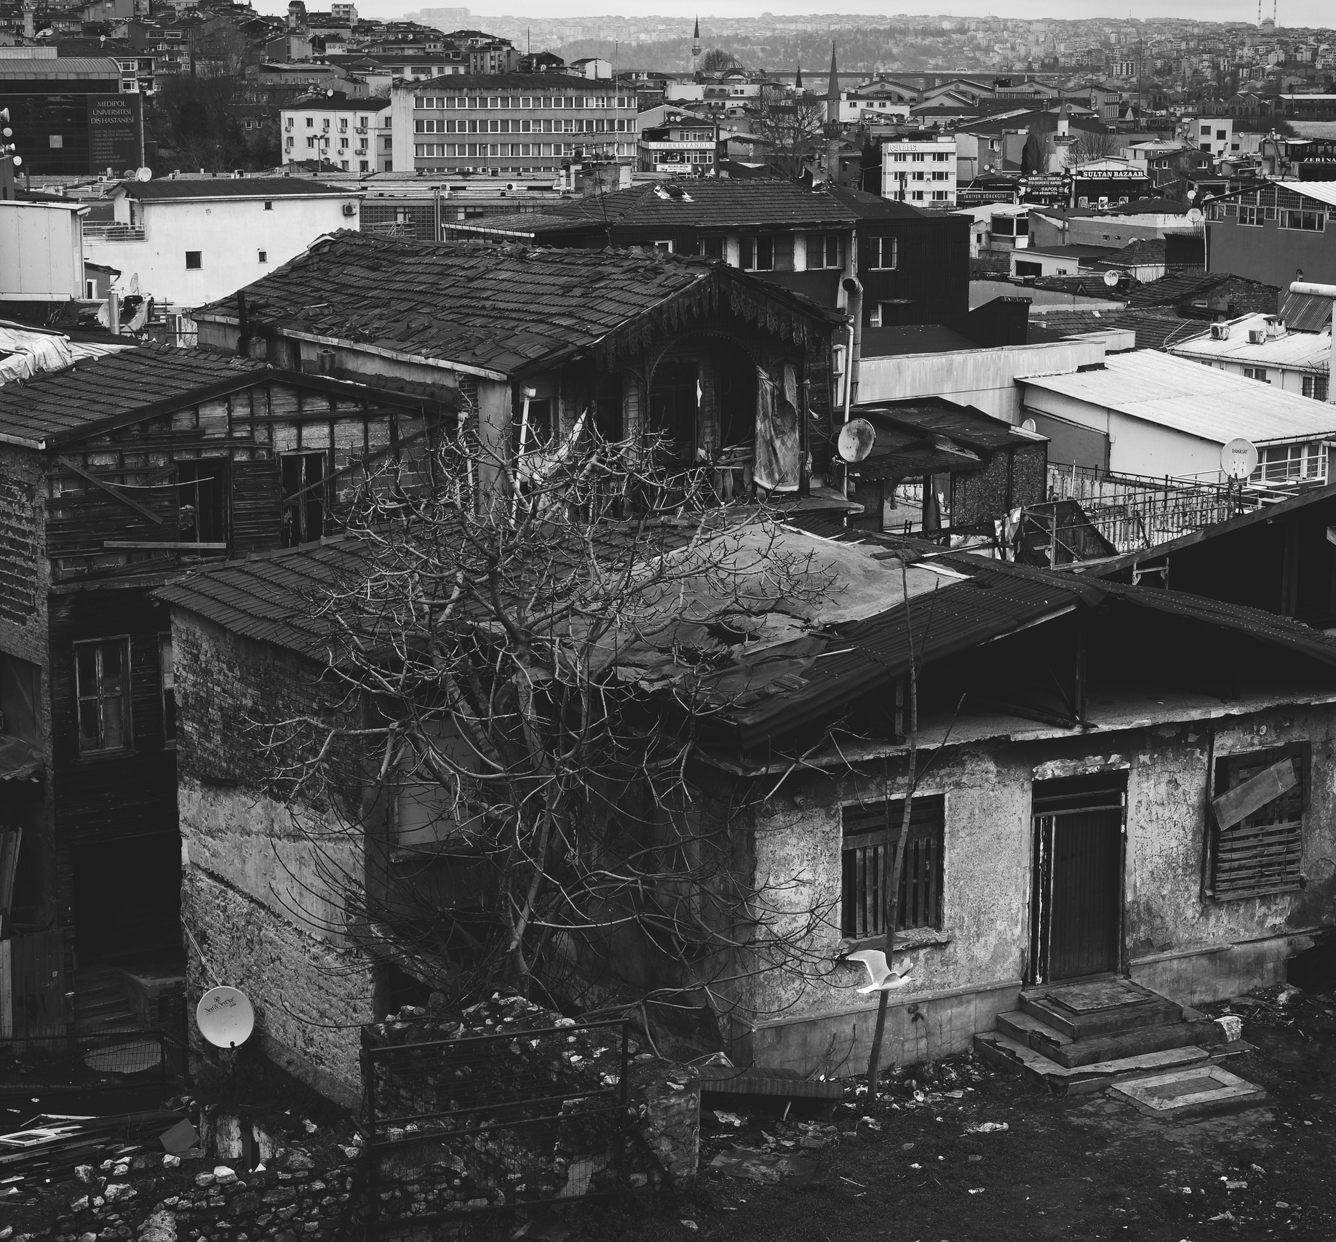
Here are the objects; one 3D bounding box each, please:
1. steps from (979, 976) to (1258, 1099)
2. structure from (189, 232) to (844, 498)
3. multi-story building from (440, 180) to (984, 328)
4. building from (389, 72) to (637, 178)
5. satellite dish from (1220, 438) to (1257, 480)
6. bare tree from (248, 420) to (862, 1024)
[{"bbox_3d":[5.144,4.709,31.619,2.650,0.650,1.800,-6,13,-24],"label":"steps"},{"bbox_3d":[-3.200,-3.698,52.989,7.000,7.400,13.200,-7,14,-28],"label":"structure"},{"bbox_3d":[2.000,-15.034,124.597,21.000,10.000,11.500,-5,13,-21],"label":"multi-story building"},{"bbox_3d":[-22.800,-68.847,391.235,34.000,18.000,14.000,-1,12,-7],"label":"building"},{"bbox_3d":[11.234,-3.193,54.000,0.760,0.840,0.380,1,12,5],"label":"satellite dish"},{"bbox_3d":[-1.383,1.133,31.200,6.400,6.700,5.600,0,12,0],"label":"bare tree"}]

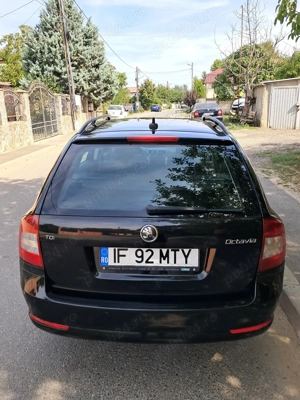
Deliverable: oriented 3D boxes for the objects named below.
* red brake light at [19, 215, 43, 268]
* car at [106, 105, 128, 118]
[{"bbox_3d":[-0.693,0.189,1.807,0.210,0.290,0.200,4,18,13],"label":"red brake light"},{"bbox_3d":[-3.281,-8.886,31.794,1.700,1.450,4.200,1,17,5],"label":"car"}]

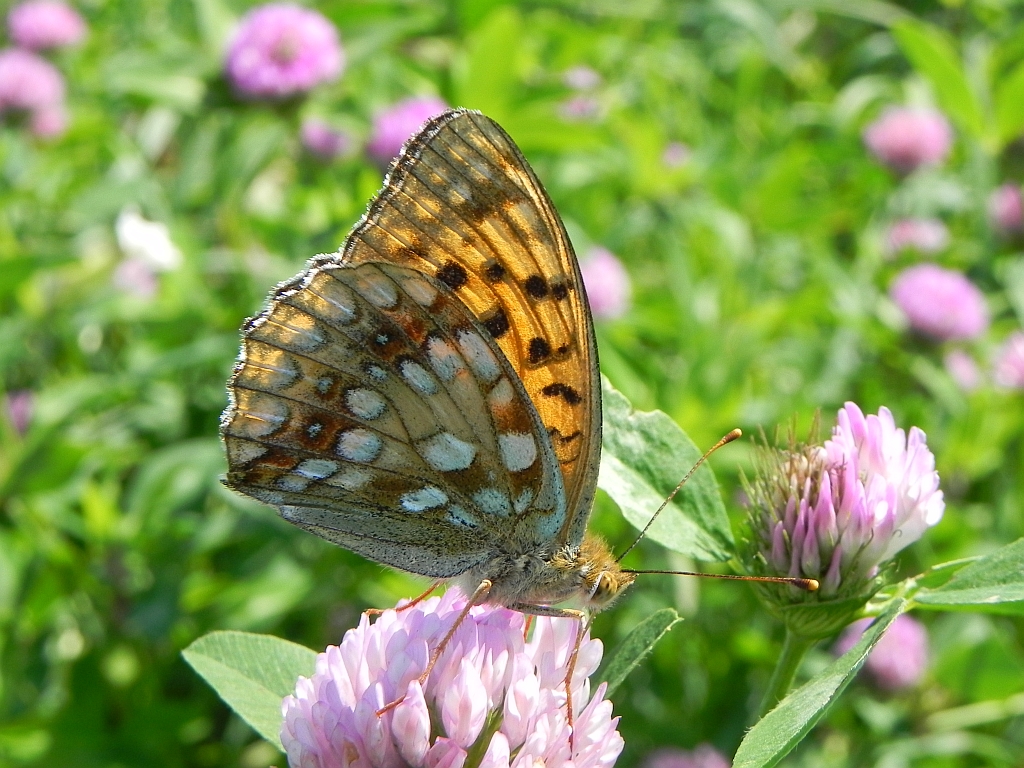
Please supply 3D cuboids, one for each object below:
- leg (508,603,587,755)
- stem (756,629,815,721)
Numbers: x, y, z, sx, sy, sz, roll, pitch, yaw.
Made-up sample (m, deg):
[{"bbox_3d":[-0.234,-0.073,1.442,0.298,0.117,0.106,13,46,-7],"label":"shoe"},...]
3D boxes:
[{"bbox_3d":[0.002,0.020,0.152,0.005,0.010,0.003,9,15,29],"label":"leg"},{"bbox_3d":[0.020,0.022,0.166,0.002,0.008,0.002,26,13,0],"label":"stem"}]

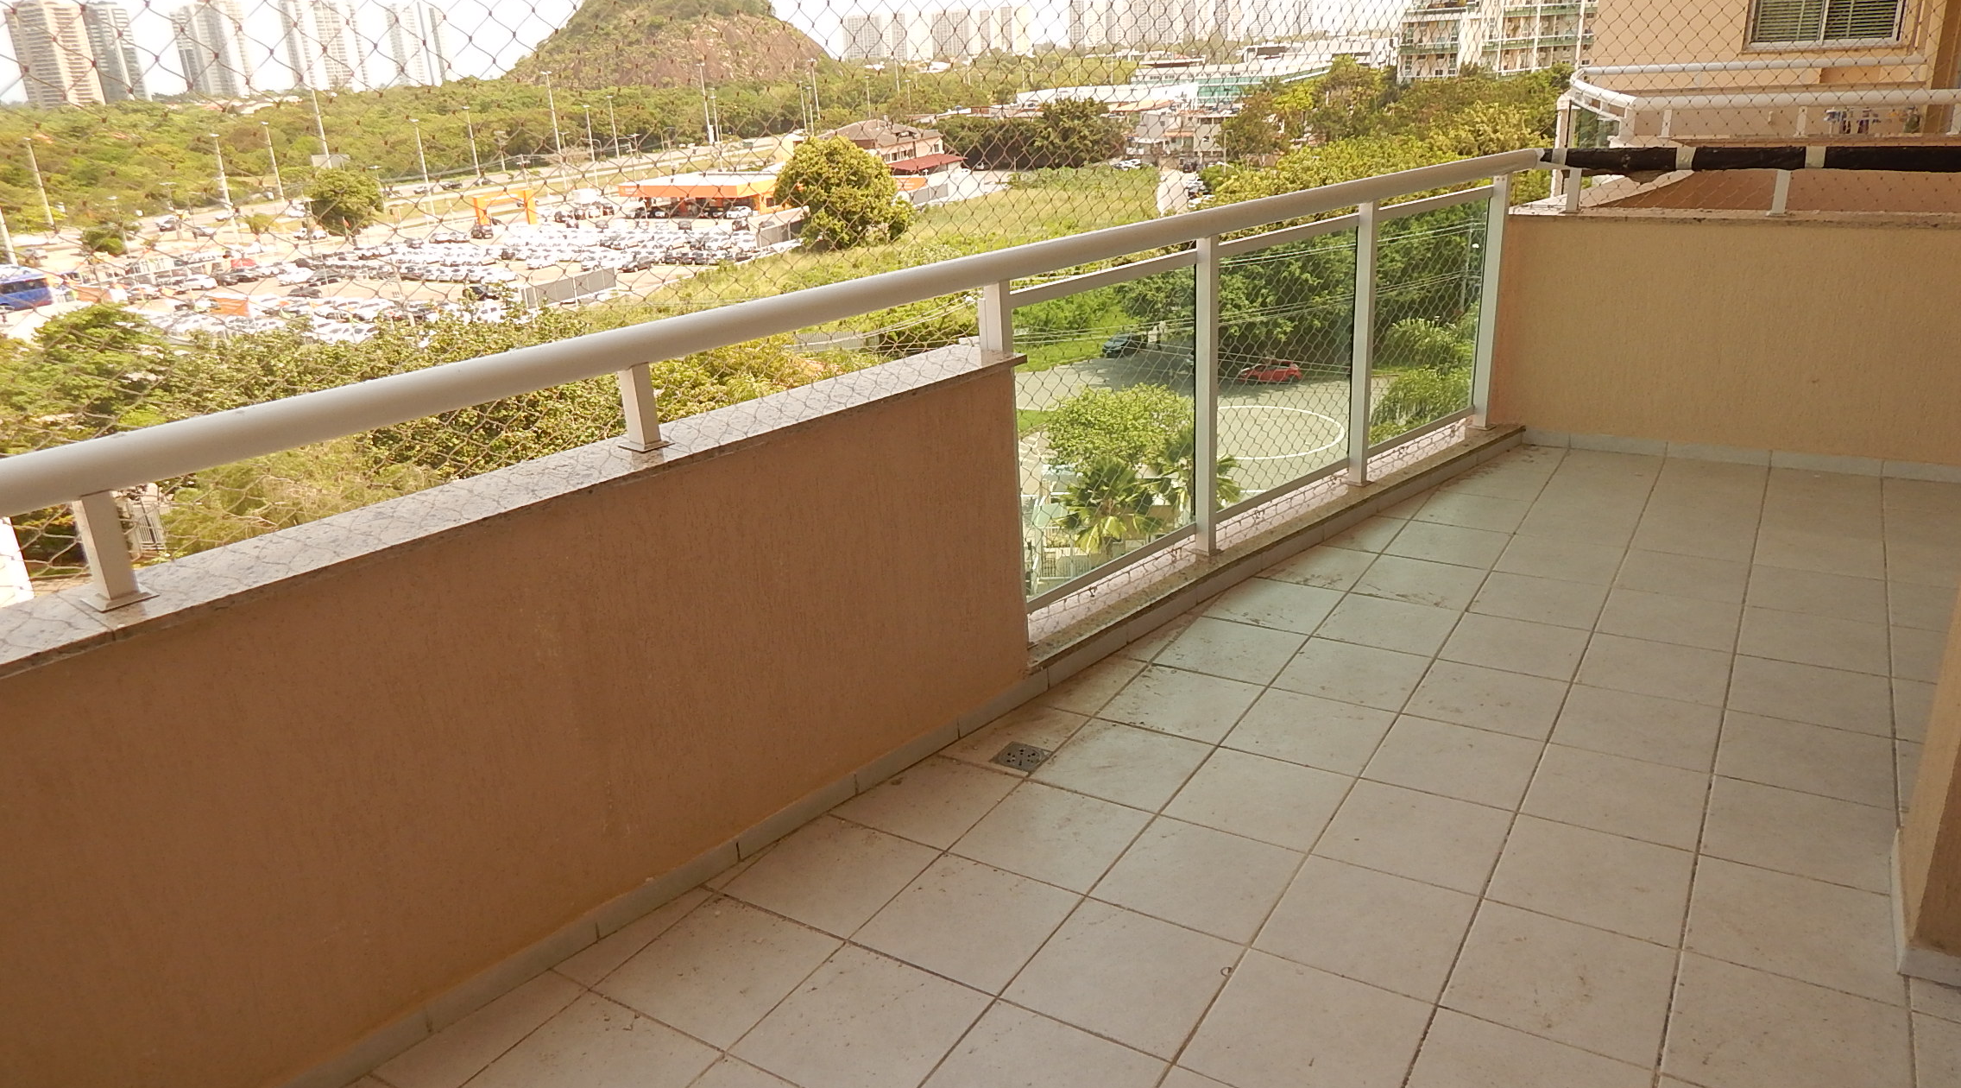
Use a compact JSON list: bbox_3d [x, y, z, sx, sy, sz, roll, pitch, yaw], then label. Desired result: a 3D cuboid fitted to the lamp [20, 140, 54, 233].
[{"bbox_3d":[-155.074,-58.911,215.379,2.200,14.990,0.600,10,25,31],"label":"lamp"}]

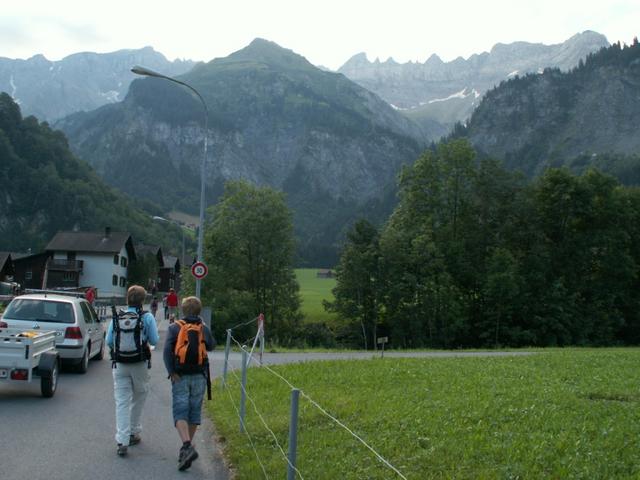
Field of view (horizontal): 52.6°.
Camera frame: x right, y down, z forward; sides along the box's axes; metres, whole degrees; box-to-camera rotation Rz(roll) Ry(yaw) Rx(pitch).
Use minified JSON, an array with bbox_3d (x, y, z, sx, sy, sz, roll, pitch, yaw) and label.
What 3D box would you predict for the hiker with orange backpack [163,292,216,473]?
[{"bbox_3d":[-1.297,1.395,6.533,0.520,1.623,0.660,3,-5,-12],"label":"hiker with orange backpack"}]

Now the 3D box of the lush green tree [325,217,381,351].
[{"bbox_3d":[1.071,1.407,21.432,1.900,4.233,1.900,2,-5,0],"label":"lush green tree"}]

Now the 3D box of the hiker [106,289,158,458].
[{"bbox_3d":[-1.977,1.353,6.901,0.540,1.722,0.640,3,-5,-12],"label":"hiker"}]

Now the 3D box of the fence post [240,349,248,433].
[{"bbox_3d":[-0.921,1.829,7.874,0.055,1.007,0.055,2,-5,0],"label":"fence post"}]

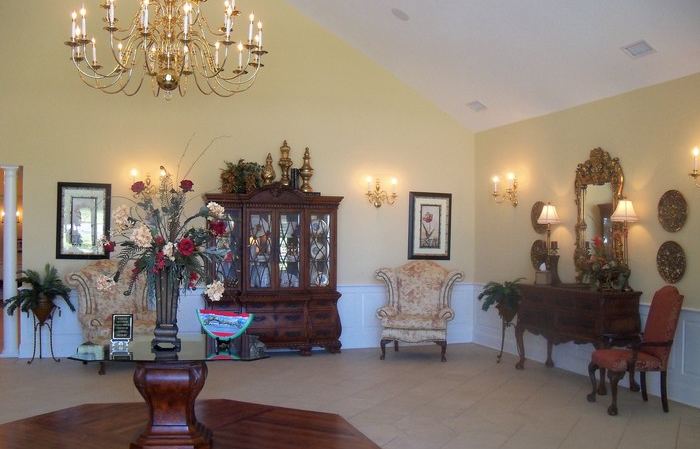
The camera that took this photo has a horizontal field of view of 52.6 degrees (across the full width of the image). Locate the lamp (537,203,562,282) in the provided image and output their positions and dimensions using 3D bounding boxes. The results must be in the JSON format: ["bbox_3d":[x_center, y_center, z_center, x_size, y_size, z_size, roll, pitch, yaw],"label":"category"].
[{"bbox_3d":[2.233,0.218,7.941,0.261,0.919,0.261,1,-2,-18],"label":"lamp"}]

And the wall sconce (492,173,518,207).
[{"bbox_3d":[2.011,-0.422,8.991,0.202,0.431,0.436,1,-2,-18],"label":"wall sconce"}]

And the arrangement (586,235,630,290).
[{"bbox_3d":[2.534,0.385,6.991,0.400,0.530,0.430,1,-1,-19],"label":"arrangement"}]

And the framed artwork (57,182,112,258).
[{"bbox_3d":[-3.145,-0.036,8.374,0.600,0.900,0.040,1,-1,-19],"label":"framed artwork"}]

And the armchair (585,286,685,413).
[{"bbox_3d":[2.536,1.083,6.295,0.710,1.080,0.620,1,-1,-4],"label":"armchair"}]

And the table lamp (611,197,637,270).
[{"bbox_3d":[2.620,0.193,6.730,0.261,0.910,0.261,1,-2,-18],"label":"table lamp"}]

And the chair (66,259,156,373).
[{"bbox_3d":[-2.545,0.994,7.935,1.001,1.176,0.820,2,-2,-42],"label":"chair"}]

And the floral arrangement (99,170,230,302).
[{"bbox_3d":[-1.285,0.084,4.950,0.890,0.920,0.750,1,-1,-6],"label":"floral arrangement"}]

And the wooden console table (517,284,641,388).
[{"bbox_3d":[2.321,1.136,7.386,0.514,0.945,1.529,1,-2,-18],"label":"wooden console table"}]

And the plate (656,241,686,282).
[{"bbox_3d":[2.968,0.349,6.541,0.040,0.390,0.375,1,-1,-19],"label":"plate"}]

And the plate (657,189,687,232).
[{"bbox_3d":[2.915,-0.122,6.412,0.039,0.384,0.378,1,-2,-18],"label":"plate"}]

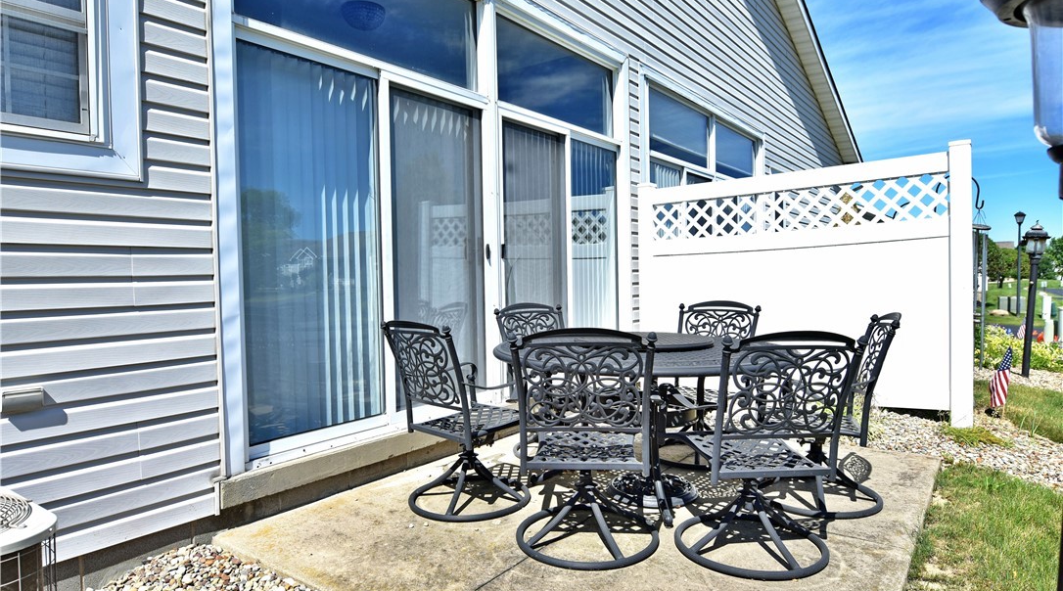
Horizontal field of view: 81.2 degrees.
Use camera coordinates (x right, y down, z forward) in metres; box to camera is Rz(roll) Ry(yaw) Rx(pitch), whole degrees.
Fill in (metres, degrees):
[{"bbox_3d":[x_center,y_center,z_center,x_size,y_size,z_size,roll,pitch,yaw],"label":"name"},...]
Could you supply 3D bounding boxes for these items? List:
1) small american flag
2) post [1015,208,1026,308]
[{"bbox_3d":[3.595,0.641,4.750,0.200,0.500,0.100,0,1,37],"label":"small american flag"},{"bbox_3d":[16.525,-1.061,21.000,0.340,3.500,0.340,0,1,37],"label":"post"}]

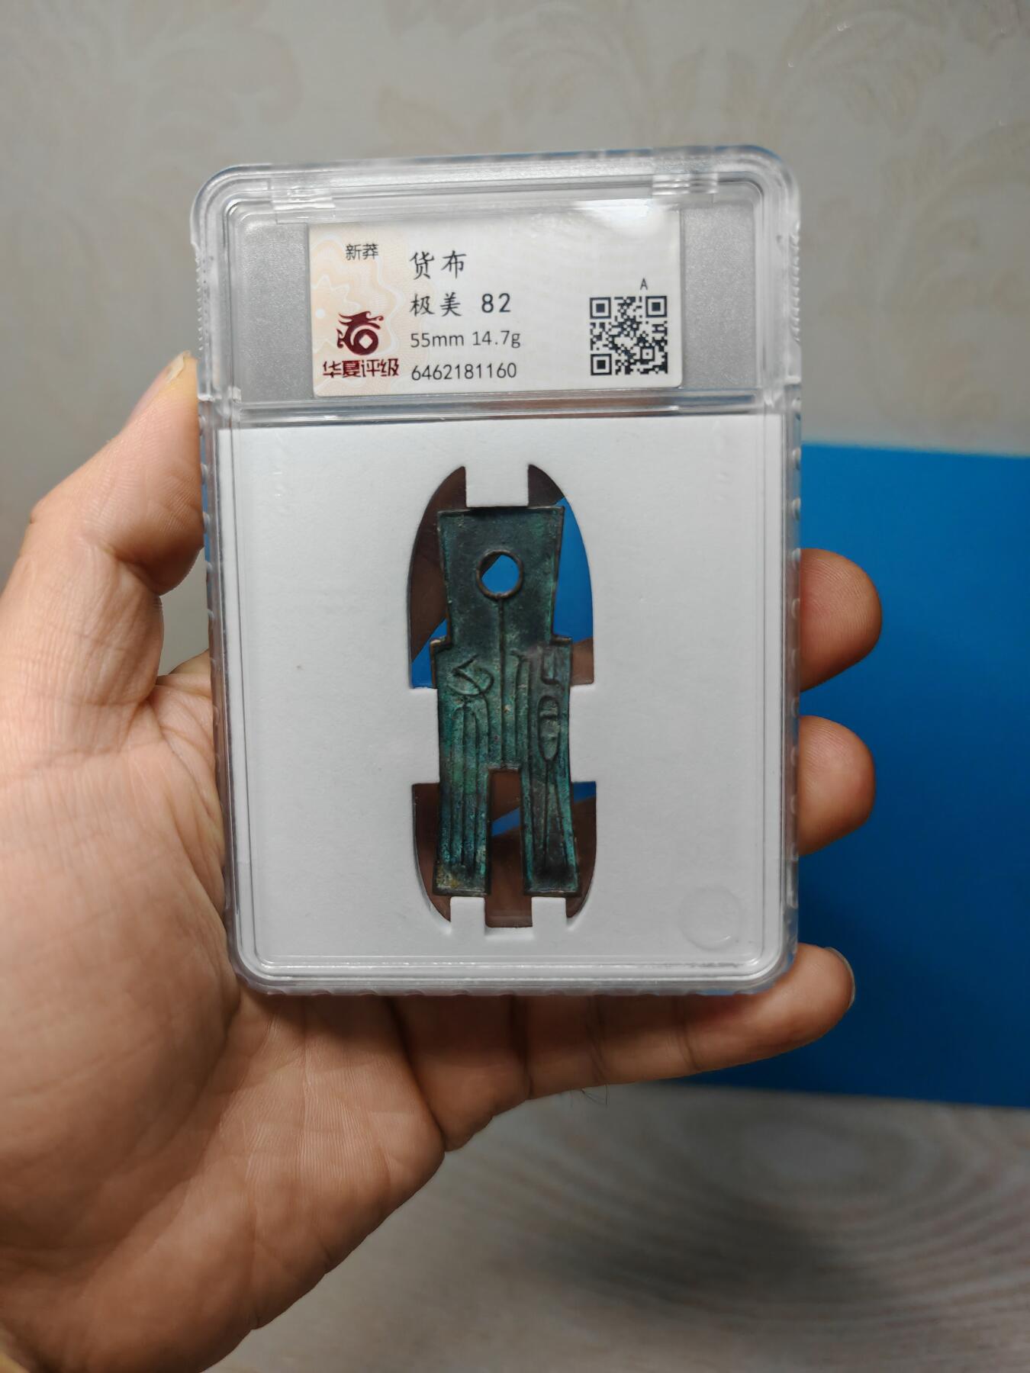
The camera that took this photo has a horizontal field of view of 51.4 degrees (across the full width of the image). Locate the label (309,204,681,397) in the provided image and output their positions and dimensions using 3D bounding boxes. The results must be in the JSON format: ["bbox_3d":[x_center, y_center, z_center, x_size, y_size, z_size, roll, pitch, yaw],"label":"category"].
[{"bbox_3d":[-0.003,-0.052,0.145,0.050,0.024,0.001,-1,6,3],"label":"label"}]

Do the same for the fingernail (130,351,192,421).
[{"bbox_3d":[-0.050,-0.042,0.150,0.004,0.013,0.012,41,0,-12],"label":"fingernail"}]

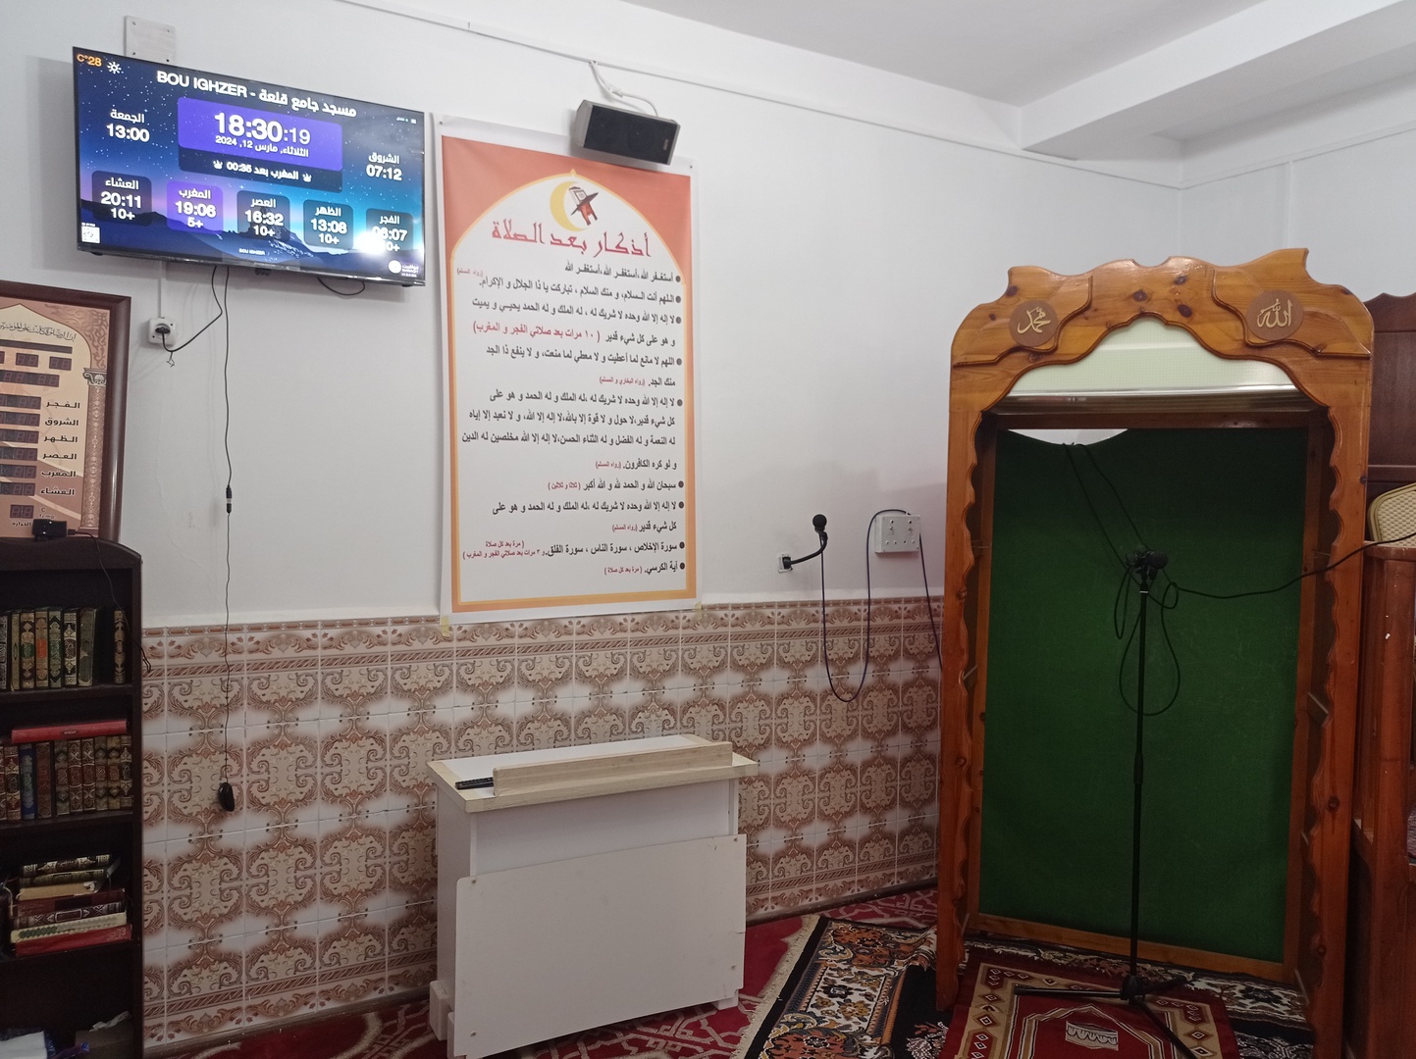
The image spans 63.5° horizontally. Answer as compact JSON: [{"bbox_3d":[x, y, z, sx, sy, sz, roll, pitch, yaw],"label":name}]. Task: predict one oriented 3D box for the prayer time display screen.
[{"bbox_3d":[-1.232,-0.968,3.159,0.905,0.515,0.070,0,2,-32],"label":"prayer time display screen"}]

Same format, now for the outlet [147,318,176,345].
[{"bbox_3d":[-1.479,-0.535,3.103,0.070,0.075,0.040,0,2,-32],"label":"outlet"}]

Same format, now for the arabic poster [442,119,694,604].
[{"bbox_3d":[-0.430,-0.494,3.768,0.945,1.560,0.020,0,2,-32],"label":"arabic poster"}]

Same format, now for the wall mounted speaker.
[{"bbox_3d":[-0.275,-1.282,3.687,0.320,0.145,0.140,0,27,-32],"label":"wall mounted speaker"}]

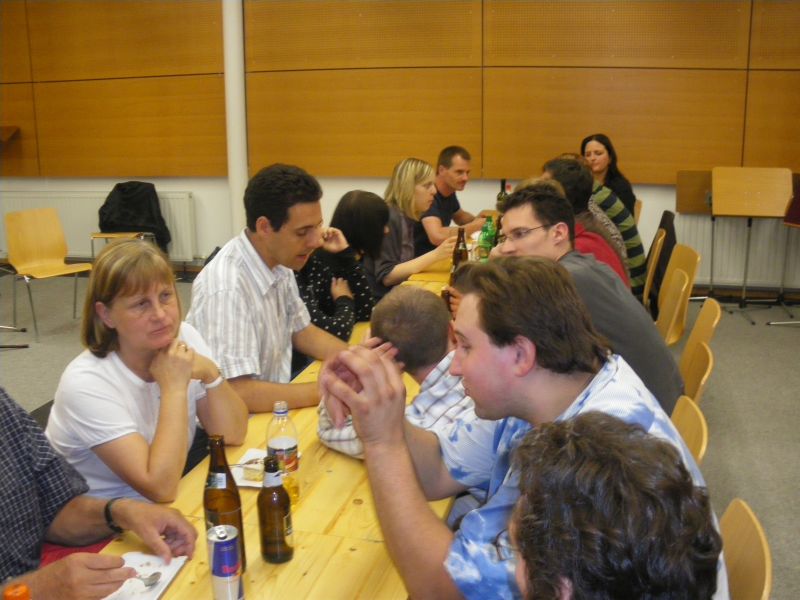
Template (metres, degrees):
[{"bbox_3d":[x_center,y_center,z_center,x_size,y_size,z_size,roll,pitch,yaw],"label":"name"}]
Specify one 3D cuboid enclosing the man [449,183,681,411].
[{"bbox_3d":[0.493,0.316,2.529,0.760,1.300,0.530,3,15,12],"label":"man"}]

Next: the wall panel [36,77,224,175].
[{"bbox_3d":[-2.432,-1.584,7.594,2.050,0.910,0.050,3,14,14],"label":"wall panel"}]

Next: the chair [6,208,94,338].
[{"bbox_3d":[-2.386,-0.196,5.725,0.470,0.820,0.540,-11,17,-35],"label":"chair"}]

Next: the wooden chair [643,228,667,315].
[{"bbox_3d":[1.314,-0.081,5.115,0.520,0.800,0.470,3,14,12],"label":"wooden chair"}]

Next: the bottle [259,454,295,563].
[{"bbox_3d":[-0.228,0.381,1.535,0.060,0.205,0.060,0,13,0],"label":"bottle"}]

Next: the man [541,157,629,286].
[{"bbox_3d":[0.785,-0.005,3.876,0.750,1.280,0.500,6,15,24],"label":"man"}]

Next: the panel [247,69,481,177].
[{"bbox_3d":[-0.306,-1.374,6.462,1.870,0.830,0.050,3,14,12],"label":"panel"}]

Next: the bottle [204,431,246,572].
[{"bbox_3d":[-0.315,0.363,1.491,0.068,0.260,0.068,3,14,14],"label":"bottle"}]

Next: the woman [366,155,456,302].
[{"bbox_3d":[0.018,-0.015,3.947,0.700,1.270,0.480,1,14,7],"label":"woman"}]

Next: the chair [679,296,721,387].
[{"bbox_3d":[0.965,0.393,3.290,0.520,0.820,0.480,3,14,14],"label":"chair"}]

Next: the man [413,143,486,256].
[{"bbox_3d":[0.256,-0.254,4.844,0.760,1.280,0.520,4,14,17],"label":"man"}]

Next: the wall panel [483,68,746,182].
[{"bbox_3d":[1.685,-1.370,6.552,2.080,0.910,0.050,3,14,14],"label":"wall panel"}]

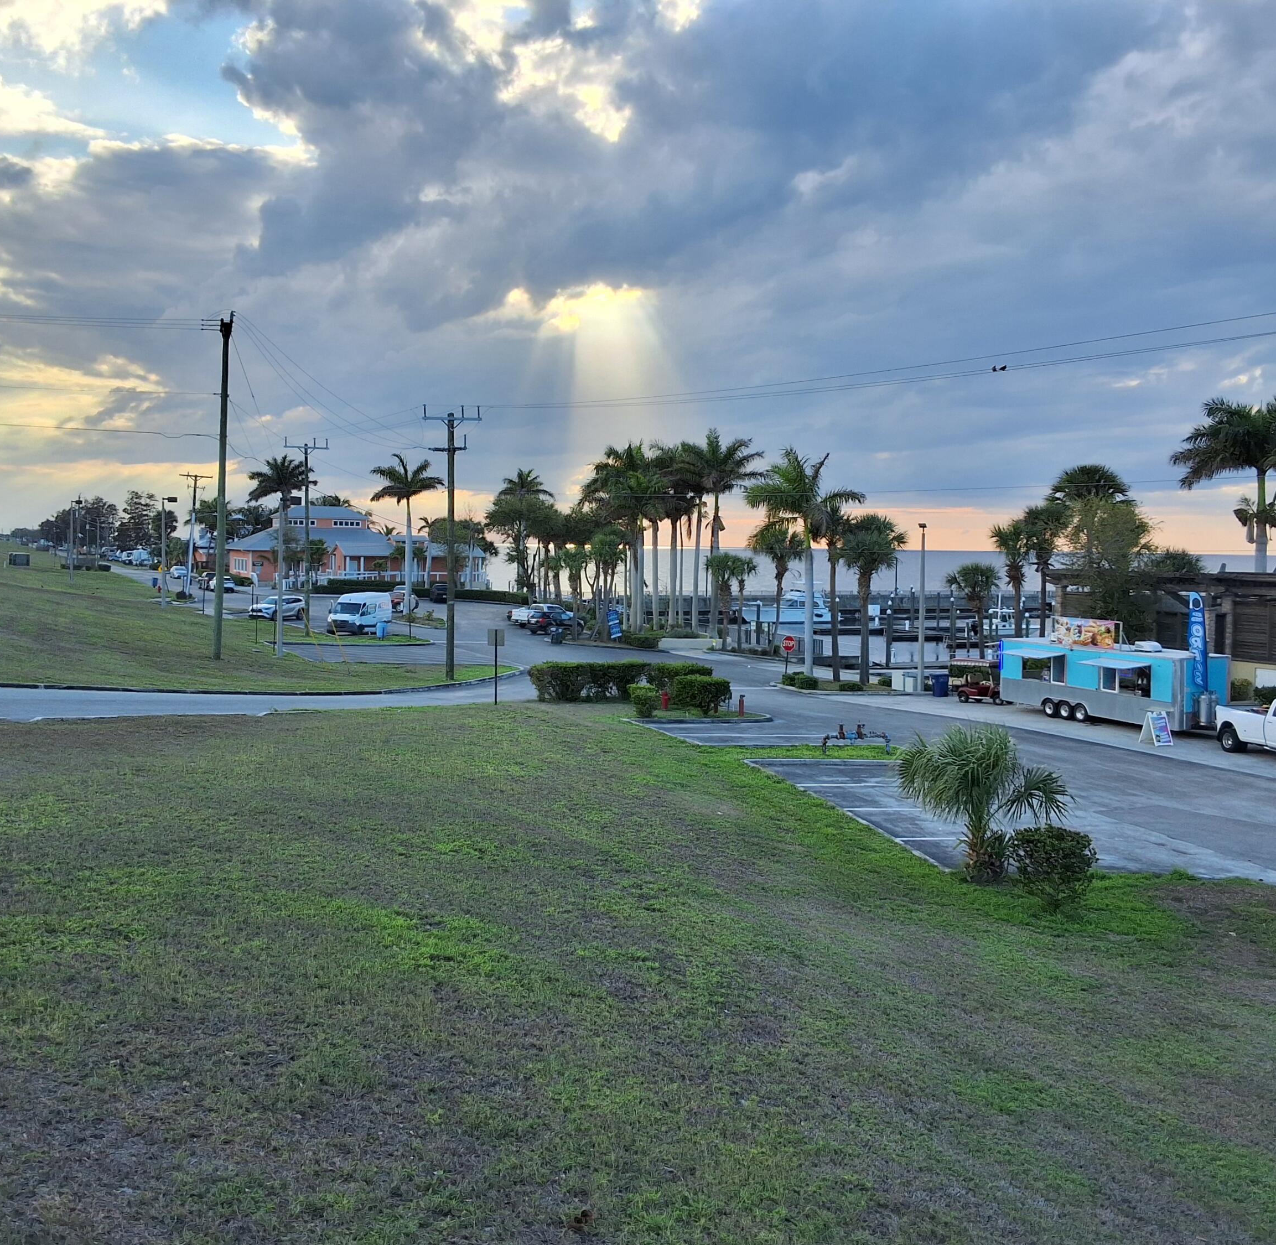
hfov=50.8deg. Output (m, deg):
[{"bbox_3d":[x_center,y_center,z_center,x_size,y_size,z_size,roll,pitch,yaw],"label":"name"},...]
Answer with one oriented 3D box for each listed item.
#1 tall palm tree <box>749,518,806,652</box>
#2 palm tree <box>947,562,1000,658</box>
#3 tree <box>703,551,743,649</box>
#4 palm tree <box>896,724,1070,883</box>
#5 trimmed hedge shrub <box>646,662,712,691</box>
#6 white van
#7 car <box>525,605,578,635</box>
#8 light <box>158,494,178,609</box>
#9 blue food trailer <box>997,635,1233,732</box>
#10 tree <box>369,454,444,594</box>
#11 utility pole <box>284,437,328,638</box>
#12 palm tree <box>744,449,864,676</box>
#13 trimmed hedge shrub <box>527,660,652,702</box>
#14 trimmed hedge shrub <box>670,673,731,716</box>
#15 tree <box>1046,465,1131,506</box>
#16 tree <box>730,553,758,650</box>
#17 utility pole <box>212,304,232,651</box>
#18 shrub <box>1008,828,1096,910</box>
[{"bbox_3d":[7.869,-1.983,75.840,3.200,7.800,3.200,1,3,0],"label":"tall palm tree"},{"bbox_3d":[16.243,-0.014,65.088,2.580,5.810,2.580,2,3,14],"label":"palm tree"},{"bbox_3d":[5.426,-1.450,84.972,2.460,6.200,2.460,1,3,4],"label":"tree"},{"bbox_3d":[6.416,3.367,24.958,3.250,2.970,2.900,2,3,15],"label":"palm tree"},{"bbox_3d":[1.751,2.479,55.800,2.850,1.500,1.500,1,3,5],"label":"trimmed hedge shrub"},{"bbox_3d":[-18.742,-0.662,91.162,2.030,2.750,6.100,1,3,11],"label":"white van"},{"bbox_3d":[-6.155,-0.024,99.003,1.880,1.660,4.700,3,4,39],"label":"car"},{"bbox_3d":[-36.654,-5.592,104.587,1.500,8.680,0.500,-1,4,-21],"label":"light"},{"bbox_3d":[18.277,2.401,52.027,2.580,2.850,9.100,-1,4,-27],"label":"blue food trailer"},{"bbox_3d":[-19.221,-7.399,112.181,6.000,13.410,6.000,1,3,0],"label":"tree"},{"bbox_3d":[-22.054,-5.700,89.622,3.000,13.300,0.350,-1,4,-22],"label":"utility pole"},{"bbox_3d":[8.367,-2.969,66.678,6.000,11.320,5.700,1,3,7],"label":"palm tree"},{"bbox_3d":[-1.946,2.355,54.267,5.030,1.620,1.900,1,3,0],"label":"trimmed hedge shrub"},{"bbox_3d":[2.417,2.702,50.604,2.250,1.550,1.900,1,3,3],"label":"trimmed hedge shrub"},{"bbox_3d":[20.581,-2.021,61.468,3.920,10.330,3.920,2,3,18],"label":"tree"},{"bbox_3d":[6.295,-1.226,79.876,1.800,5.790,1.800,1,3,0],"label":"tree"},{"bbox_3d":[-17.497,-5.733,56.582,0.550,14.700,0.450,2,3,-17],"label":"utility pole"},{"bbox_3d":[7.278,4.333,23.550,1.500,1.400,1.420,2,3,17],"label":"shrub"}]

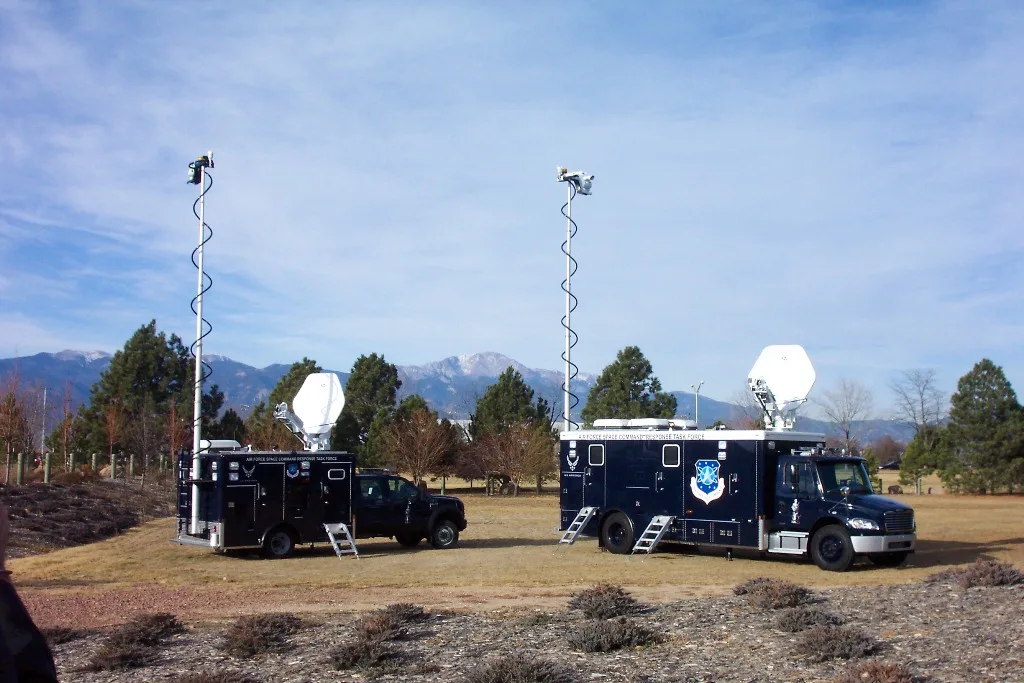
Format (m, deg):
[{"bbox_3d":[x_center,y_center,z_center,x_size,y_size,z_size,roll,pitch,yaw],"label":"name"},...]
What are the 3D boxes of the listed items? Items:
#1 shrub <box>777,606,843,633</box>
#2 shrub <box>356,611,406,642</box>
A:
[{"bbox_3d":[4.147,3.888,18.700,0.900,0.300,0.750,0,-5,0],"label":"shrub"},{"bbox_3d":[-1.562,3.411,16.000,0.598,0.363,0.600,1,-5,0],"label":"shrub"}]

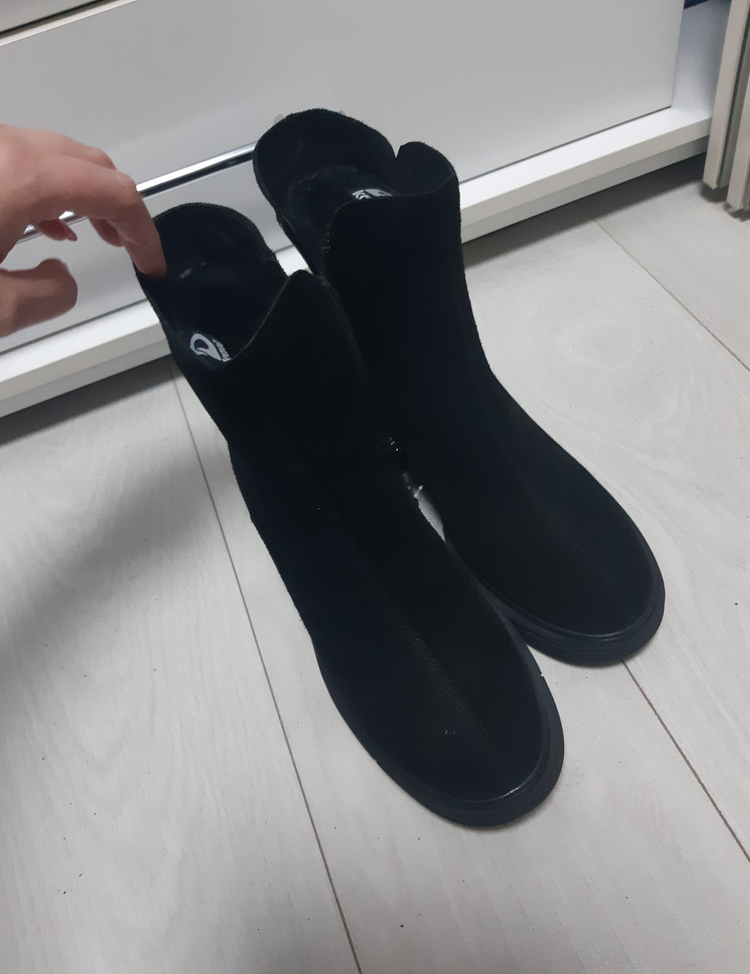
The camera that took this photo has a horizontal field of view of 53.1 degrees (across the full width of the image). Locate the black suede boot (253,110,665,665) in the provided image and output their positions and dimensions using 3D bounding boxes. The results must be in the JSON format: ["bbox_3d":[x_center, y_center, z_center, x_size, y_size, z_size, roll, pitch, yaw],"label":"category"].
[{"bbox_3d":[0.054,-0.058,0.426,0.103,0.212,0.288,-32,53,-11],"label":"black suede boot"}]

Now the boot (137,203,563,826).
[{"bbox_3d":[-0.014,0.013,0.389,0.105,0.212,0.288,-30,53,-10],"label":"boot"}]

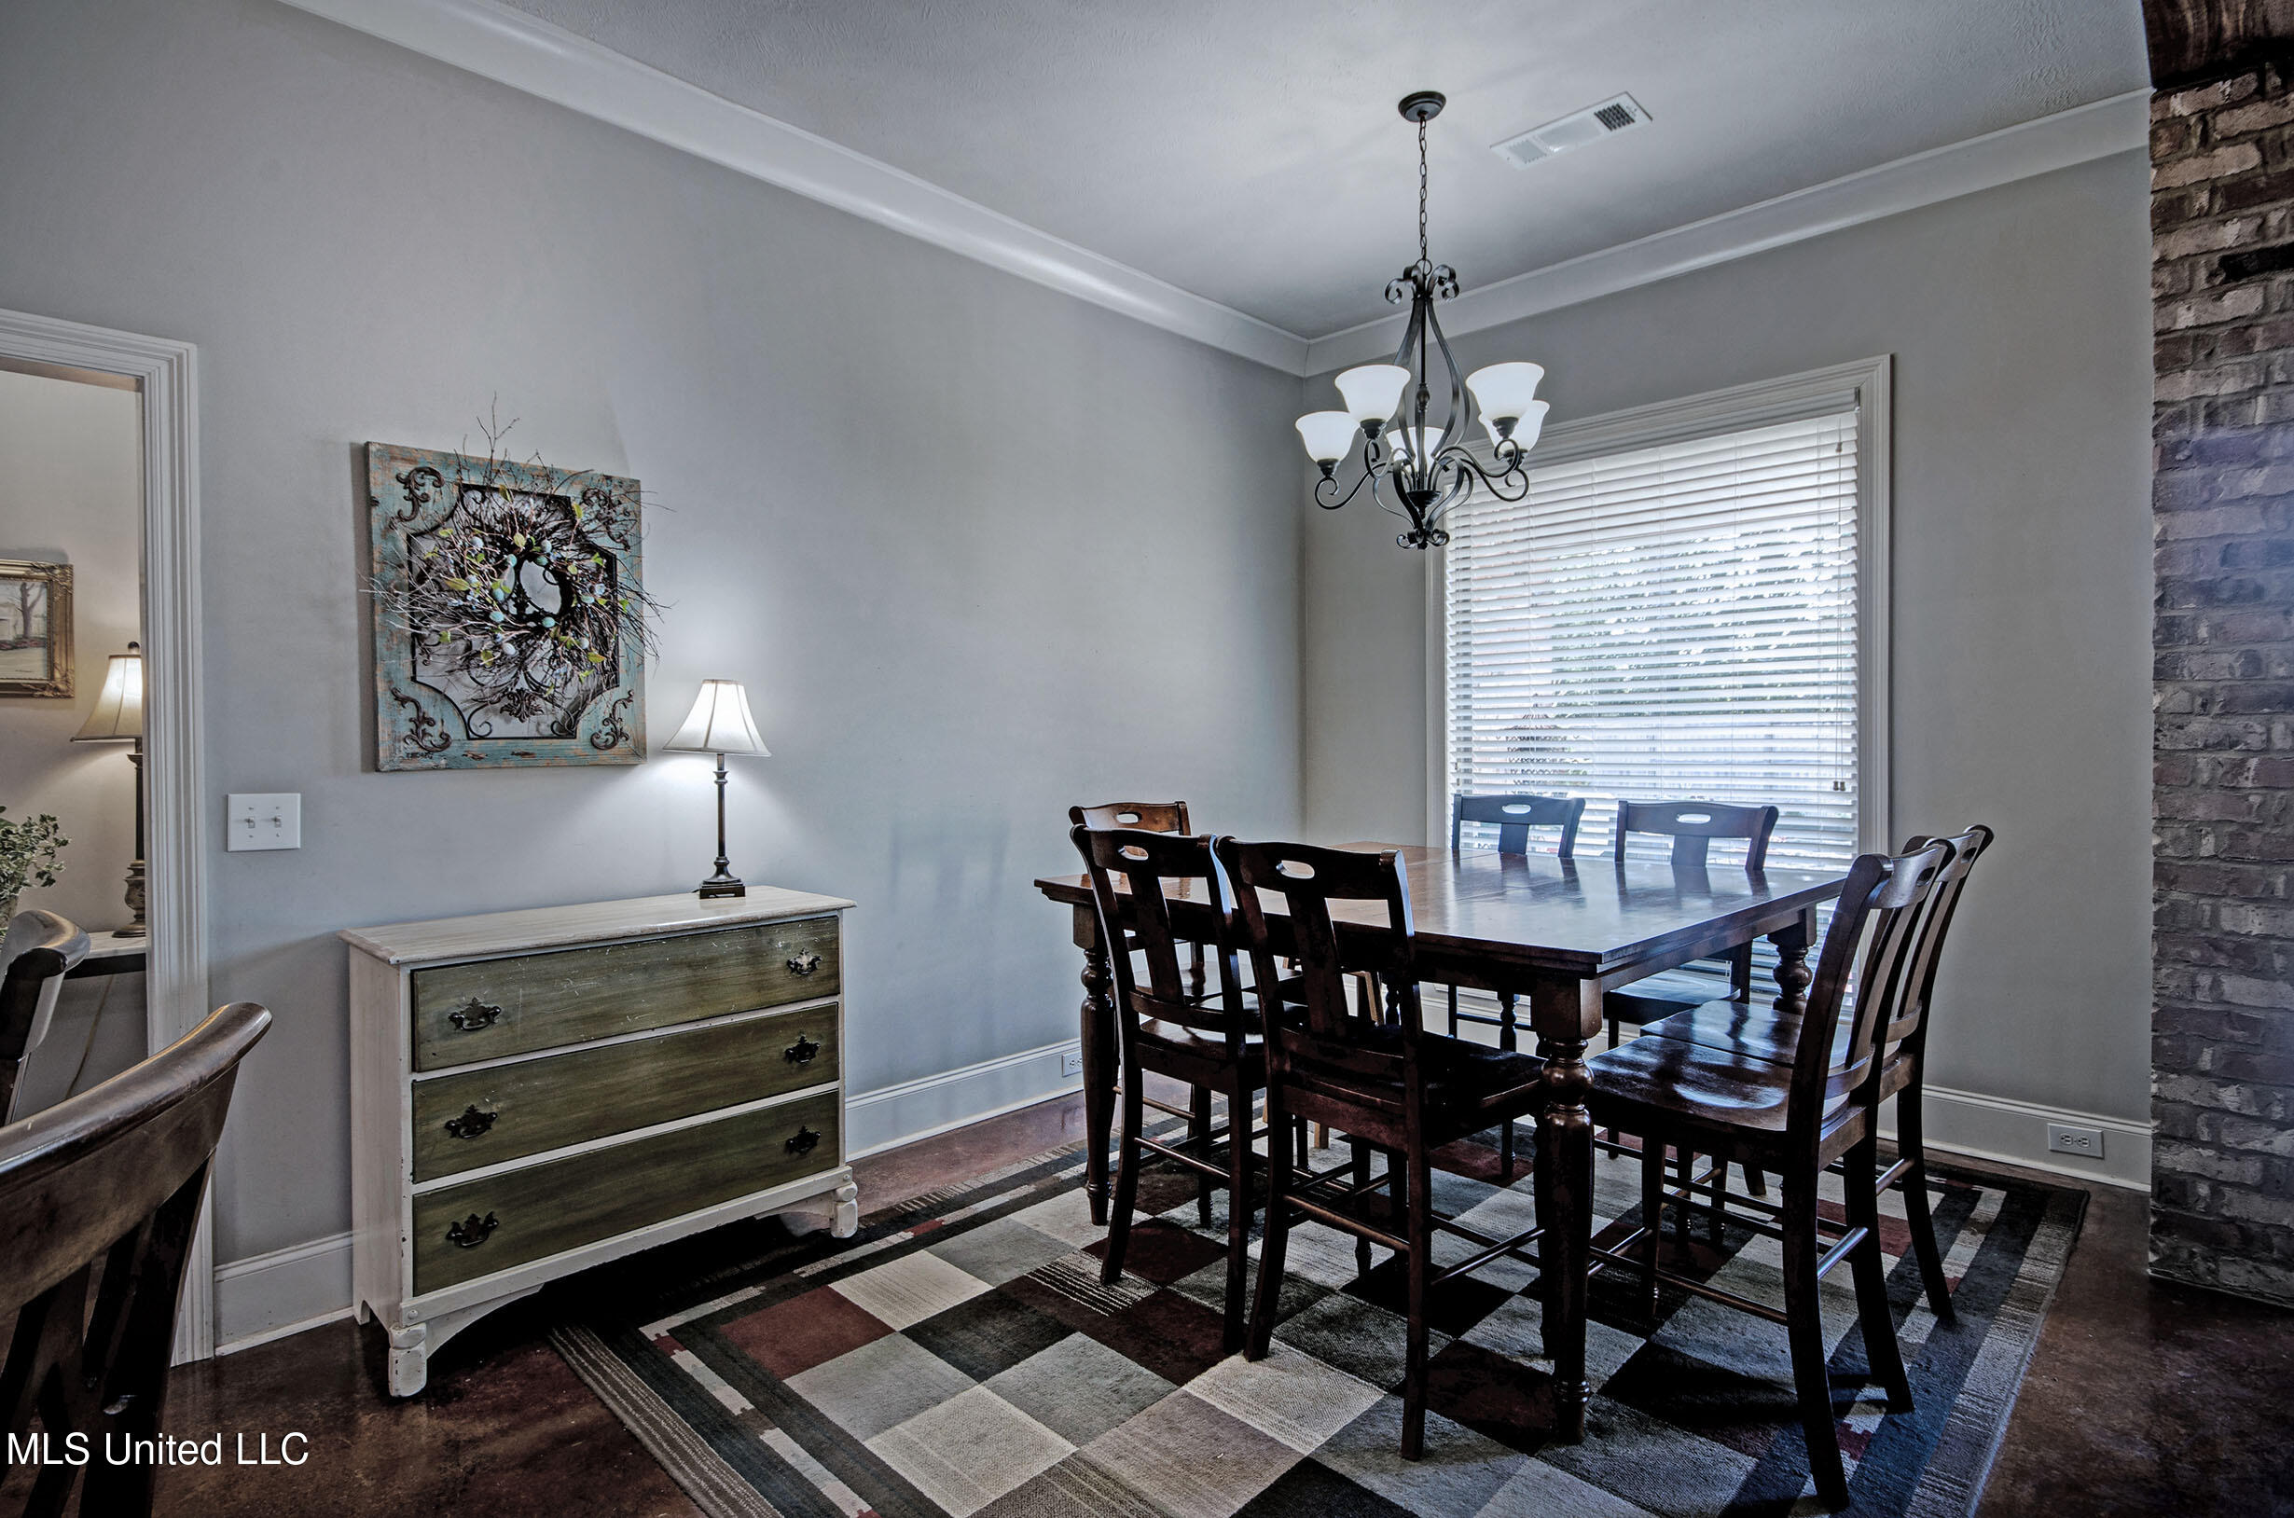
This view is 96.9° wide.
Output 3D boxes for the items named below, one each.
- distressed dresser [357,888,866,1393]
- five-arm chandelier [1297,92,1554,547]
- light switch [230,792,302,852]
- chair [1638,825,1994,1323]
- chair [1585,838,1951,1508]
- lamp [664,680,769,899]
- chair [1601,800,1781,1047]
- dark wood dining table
[{"bbox_3d":[-1.329,0.854,2.572,0.475,0.885,1.050,0,1,45],"label":"distressed dresser"},{"bbox_3d":[0.797,-1.253,2.933,0.710,1.240,0.710,0,1,45],"label":"five-arm chandelier"},{"bbox_3d":[-1.986,0.143,2.294,0.014,0.120,0.122,0,1,45],"label":"light switch"},{"bbox_3d":[1.514,0.719,2.327,0.450,1.100,0.565,-1,1,-44],"label":"chair"},{"bbox_3d":[1.182,0.727,2.019,0.450,1.100,0.565,-1,1,-44],"label":"chair"},{"bbox_3d":[-1.181,0.081,2.825,0.275,0.585,0.275,0,1,45],"label":"lamp"},{"bbox_3d":[1.481,0.710,2.954,0.550,1.090,0.450,-1,1,-44],"label":"chair"},{"bbox_3d":[0.810,0.805,2.784,1.520,0.935,1.550,-1,1,-43],"label":"dark wood dining table"}]

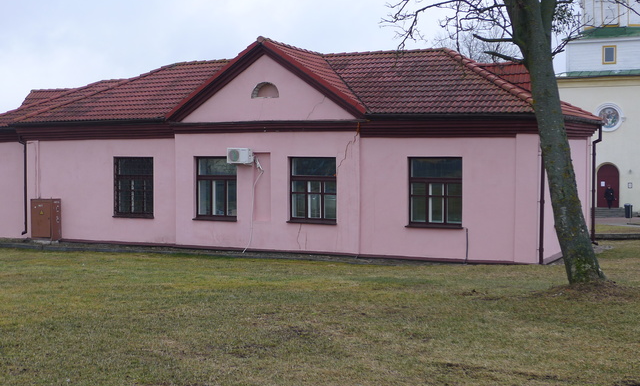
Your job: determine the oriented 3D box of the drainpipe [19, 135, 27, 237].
[{"bbox_3d":[-9.802,-0.248,30.613,0.130,3.300,0.280,1,2,25],"label":"drainpipe"}]

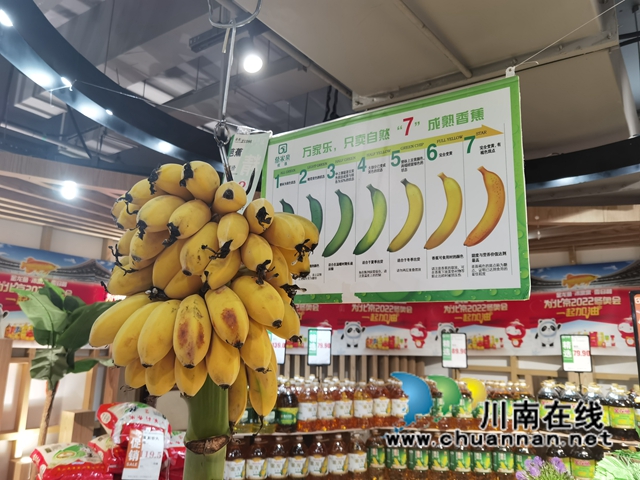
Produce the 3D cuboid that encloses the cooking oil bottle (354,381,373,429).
[{"bbox_3d":[0.295,1.113,3.370,0.125,0.305,0.130,6,-13,-24],"label":"cooking oil bottle"}]

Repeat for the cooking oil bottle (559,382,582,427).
[{"bbox_3d":[1.738,1.160,3.468,0.150,0.335,0.140,-7,-14,33],"label":"cooking oil bottle"}]

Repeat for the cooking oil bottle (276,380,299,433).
[{"bbox_3d":[-0.209,1.071,3.210,0.138,0.300,0.138,3,-12,-9],"label":"cooking oil bottle"}]

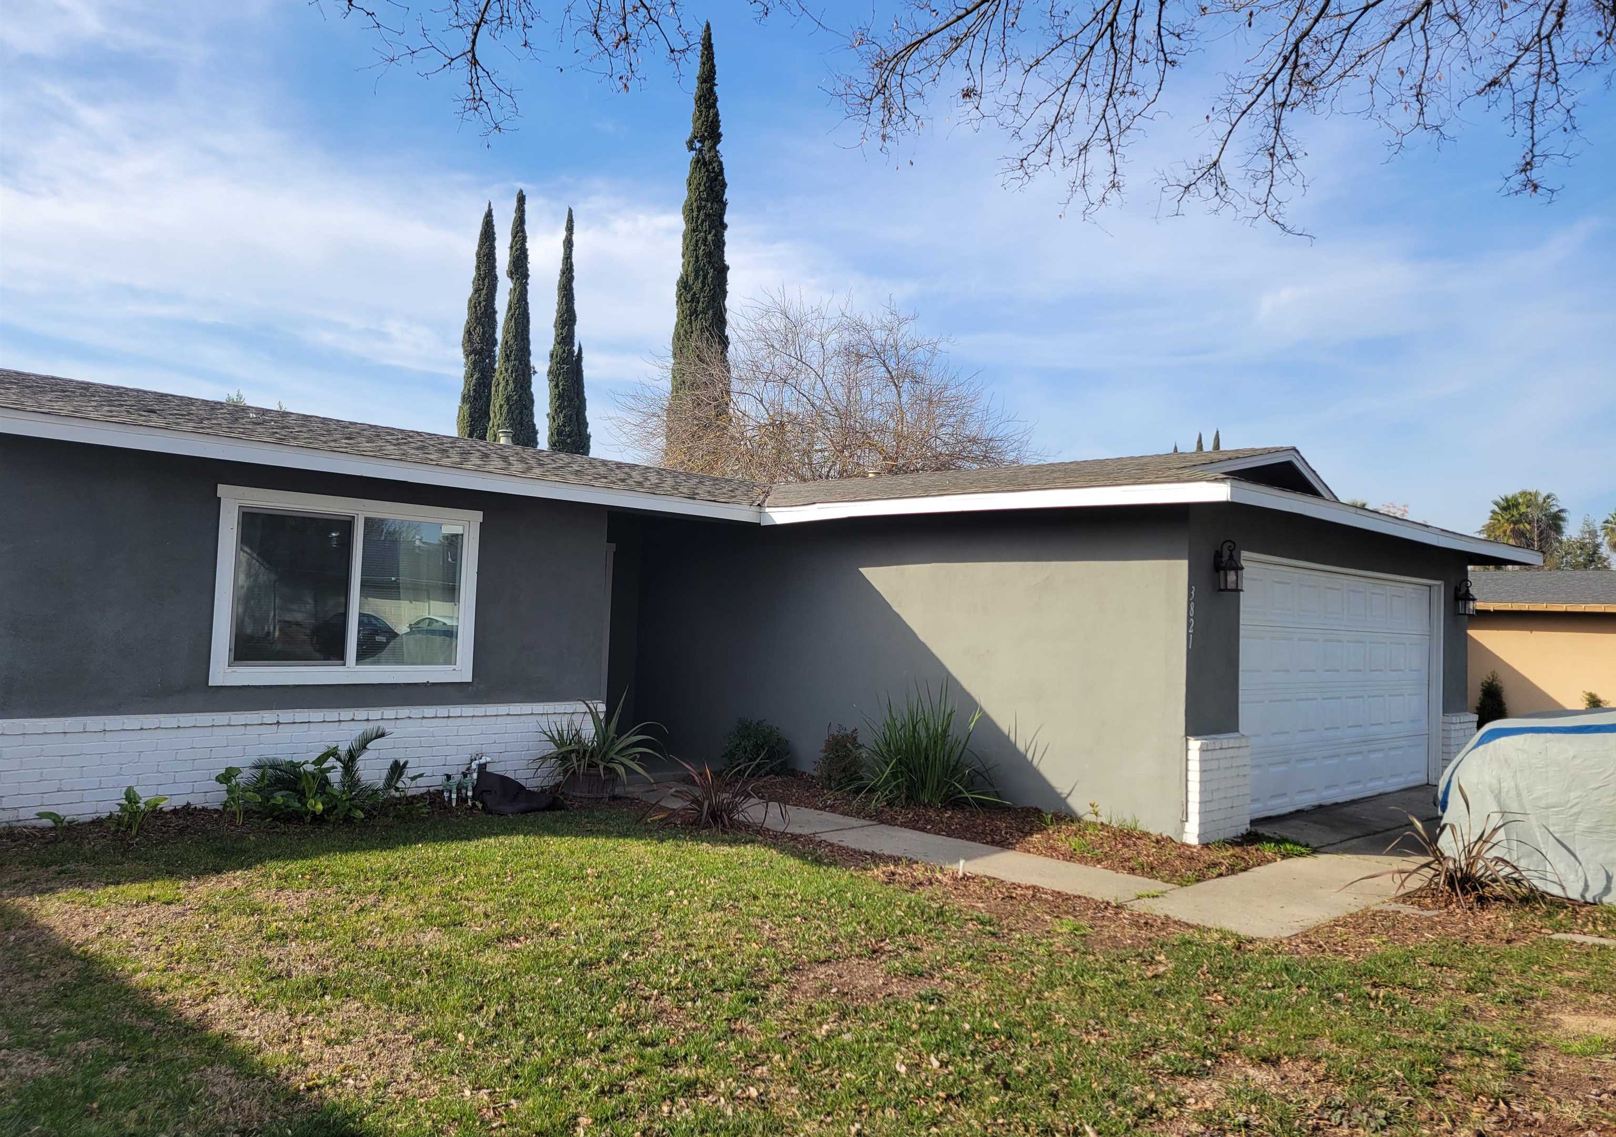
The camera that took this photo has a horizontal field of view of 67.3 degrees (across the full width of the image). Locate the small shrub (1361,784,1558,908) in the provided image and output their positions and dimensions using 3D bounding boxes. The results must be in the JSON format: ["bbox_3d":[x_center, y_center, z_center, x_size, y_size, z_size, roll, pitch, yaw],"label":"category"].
[{"bbox_3d":[4.054,1.650,7.510,1.320,0.700,1.200,2,-2,0],"label":"small shrub"}]

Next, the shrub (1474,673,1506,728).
[{"bbox_3d":[12.372,2.427,21.976,0.600,1.130,0.600,2,-2,0],"label":"shrub"}]

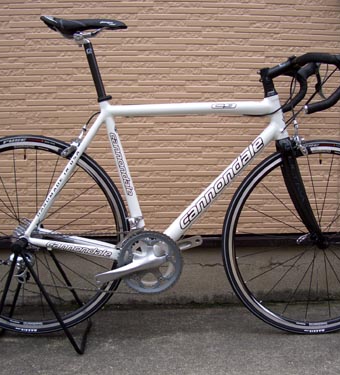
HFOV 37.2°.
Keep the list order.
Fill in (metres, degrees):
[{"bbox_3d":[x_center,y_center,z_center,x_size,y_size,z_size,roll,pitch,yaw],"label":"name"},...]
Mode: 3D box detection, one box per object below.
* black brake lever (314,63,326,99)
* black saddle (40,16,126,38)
[{"bbox_3d":[0.555,-0.393,1.855,0.052,0.142,0.030,0,9,-1],"label":"black brake lever"},{"bbox_3d":[-0.273,-0.506,1.600,0.275,0.066,0.140,0,9,-1],"label":"black saddle"}]

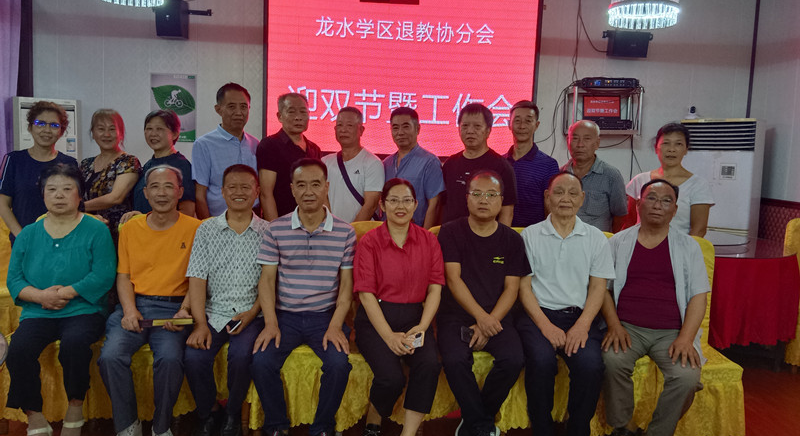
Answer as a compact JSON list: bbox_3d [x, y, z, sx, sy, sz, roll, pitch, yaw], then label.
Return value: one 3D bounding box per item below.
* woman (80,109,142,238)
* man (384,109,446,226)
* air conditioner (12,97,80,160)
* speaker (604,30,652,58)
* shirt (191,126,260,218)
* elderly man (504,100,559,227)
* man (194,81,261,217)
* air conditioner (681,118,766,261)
[{"bbox_3d":[-1.631,0.148,3.405,0.420,1.530,0.360,2,6,-7],"label":"woman"},{"bbox_3d":[0.029,0.180,3.508,0.470,1.636,0.330,5,6,22],"label":"man"},{"bbox_3d":[-2.770,-0.108,4.760,0.480,1.660,0.310,-1,7,-30],"label":"air conditioner"},{"bbox_3d":[1.932,-1.452,5.058,0.310,0.240,0.230,3,12,4],"label":"speaker"},{"bbox_3d":[-0.971,-0.199,3.402,0.480,0.660,0.290,-1,7,-32],"label":"shirt"},{"bbox_3d":[0.738,0.161,3.613,0.480,1.708,0.320,5,6,22],"label":"elderly man"},{"bbox_3d":[-0.973,0.105,3.434,0.480,1.719,0.330,-1,7,-32],"label":"man"},{"bbox_3d":[2.637,0.058,5.022,0.550,1.710,0.380,7,8,36],"label":"air conditioner"}]

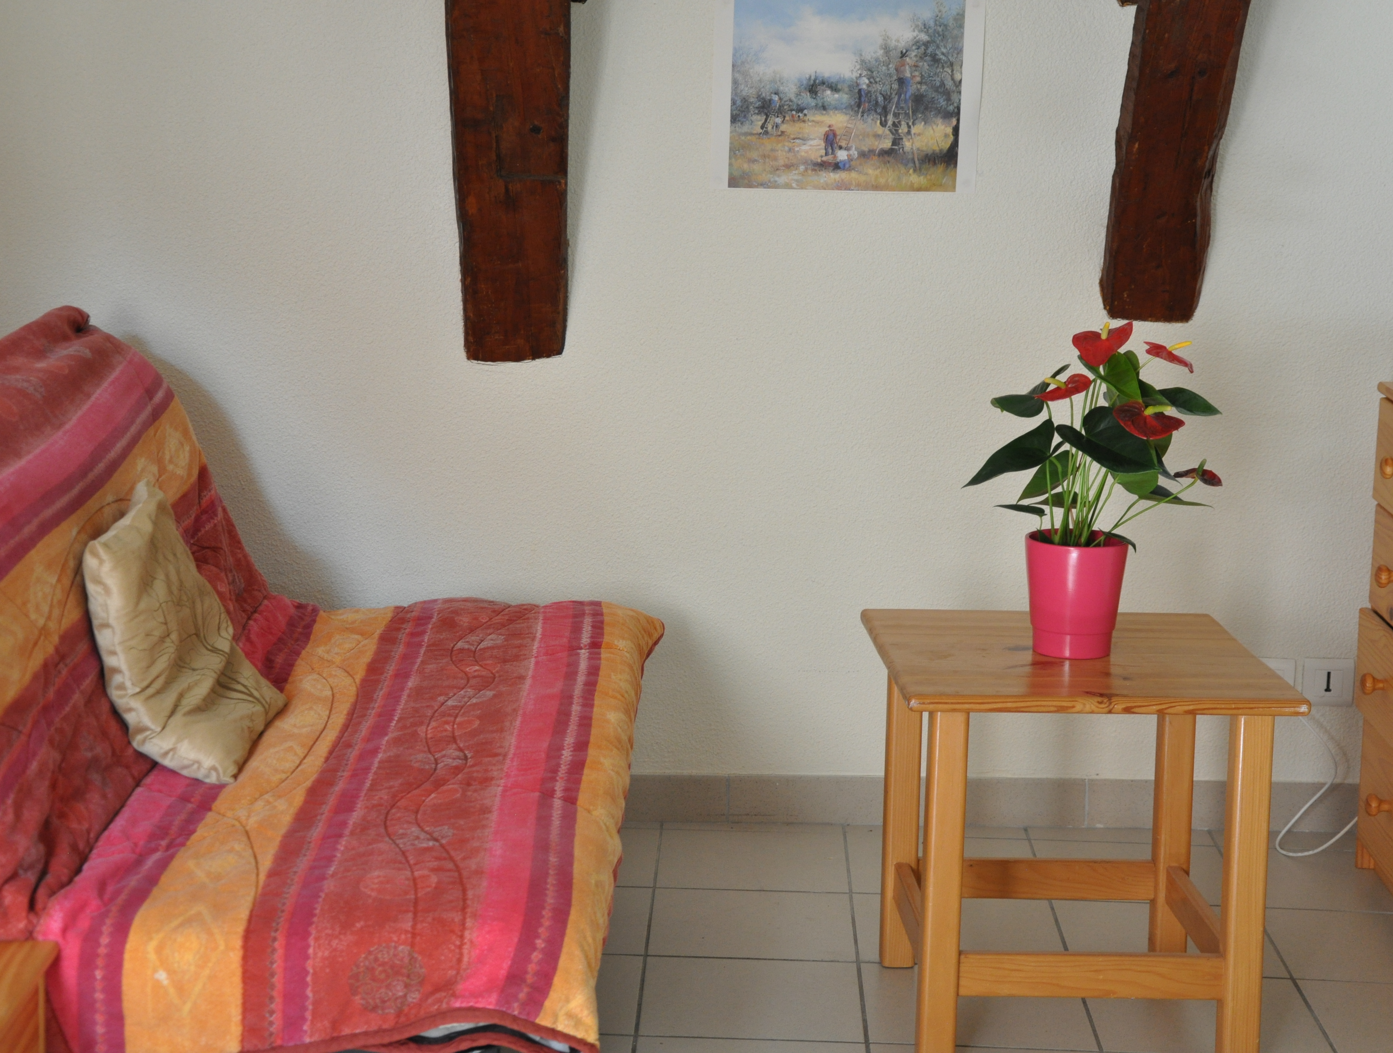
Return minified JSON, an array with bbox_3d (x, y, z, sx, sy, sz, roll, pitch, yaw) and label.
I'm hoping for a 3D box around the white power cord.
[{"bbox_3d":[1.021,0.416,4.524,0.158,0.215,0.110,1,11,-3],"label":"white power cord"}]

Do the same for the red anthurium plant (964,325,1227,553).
[{"bbox_3d":[0.523,-0.120,3.639,0.335,0.300,0.290,2,11,1],"label":"red anthurium plant"}]

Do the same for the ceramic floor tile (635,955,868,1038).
[{"bbox_3d":[0.076,0.648,3.777,0.299,0.010,0.299,2,11,1],"label":"ceramic floor tile"}]

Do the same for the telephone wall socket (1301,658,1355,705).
[{"bbox_3d":[1.041,0.258,4.554,0.081,0.081,0.012,1,11,-3],"label":"telephone wall socket"}]

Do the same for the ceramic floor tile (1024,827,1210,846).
[{"bbox_3d":[0.699,0.514,4.556,0.299,0.010,0.078,2,11,1],"label":"ceramic floor tile"}]

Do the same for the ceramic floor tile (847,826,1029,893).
[{"bbox_3d":[0.392,0.538,4.386,0.299,0.010,0.333,2,11,1],"label":"ceramic floor tile"}]

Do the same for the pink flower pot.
[{"bbox_3d":[0.502,0.090,3.678,0.134,0.152,0.134,2,11,1],"label":"pink flower pot"}]

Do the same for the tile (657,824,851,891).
[{"bbox_3d":[0.088,0.529,4.386,0.299,0.010,0.324,2,11,1],"label":"tile"}]

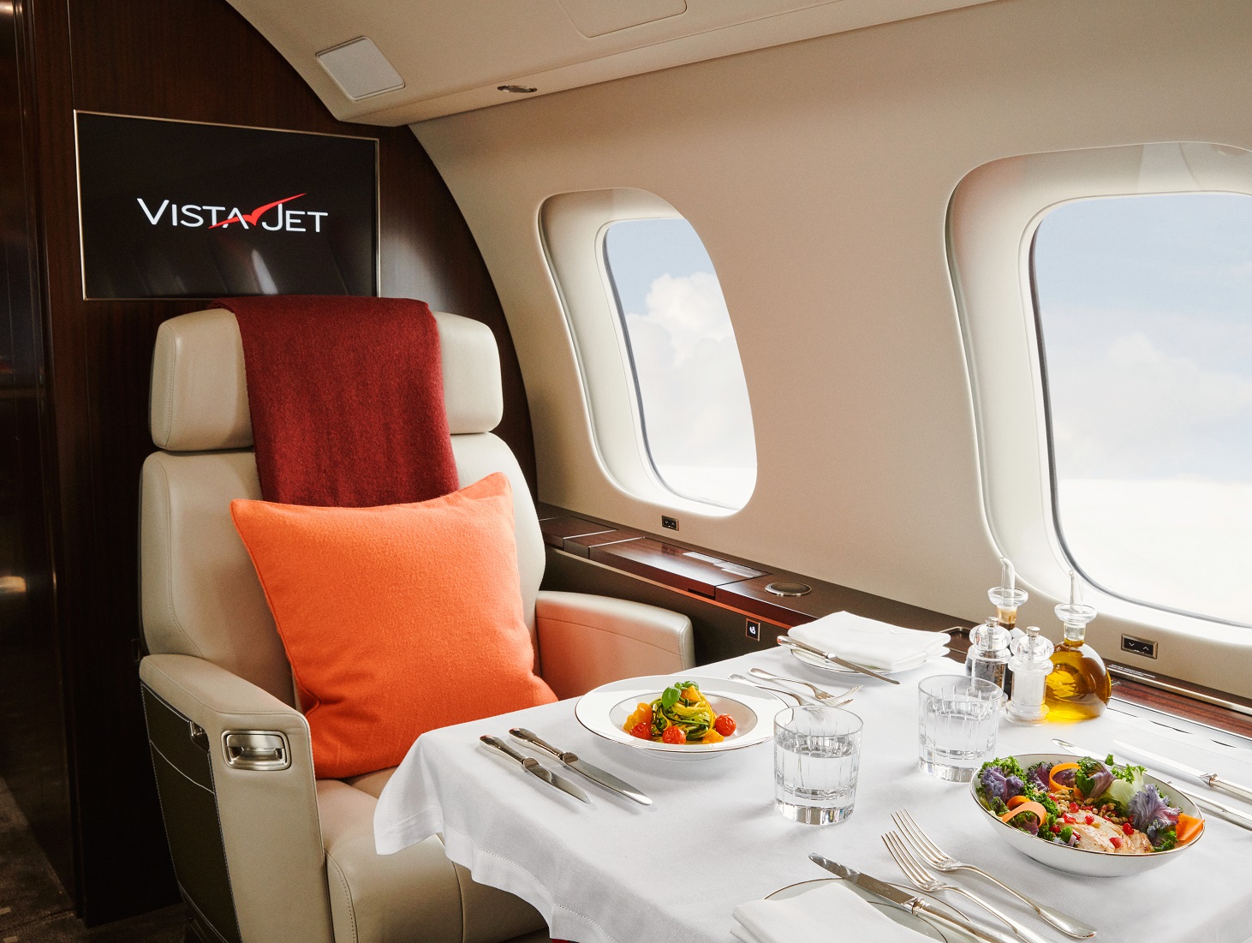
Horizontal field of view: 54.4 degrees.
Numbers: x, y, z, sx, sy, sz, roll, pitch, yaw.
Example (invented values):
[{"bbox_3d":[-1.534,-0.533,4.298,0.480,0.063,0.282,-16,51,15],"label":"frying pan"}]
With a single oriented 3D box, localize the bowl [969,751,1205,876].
[{"bbox_3d":[0.423,0.320,1.125,0.207,0.055,0.207,-6,12,-38],"label":"bowl"}]

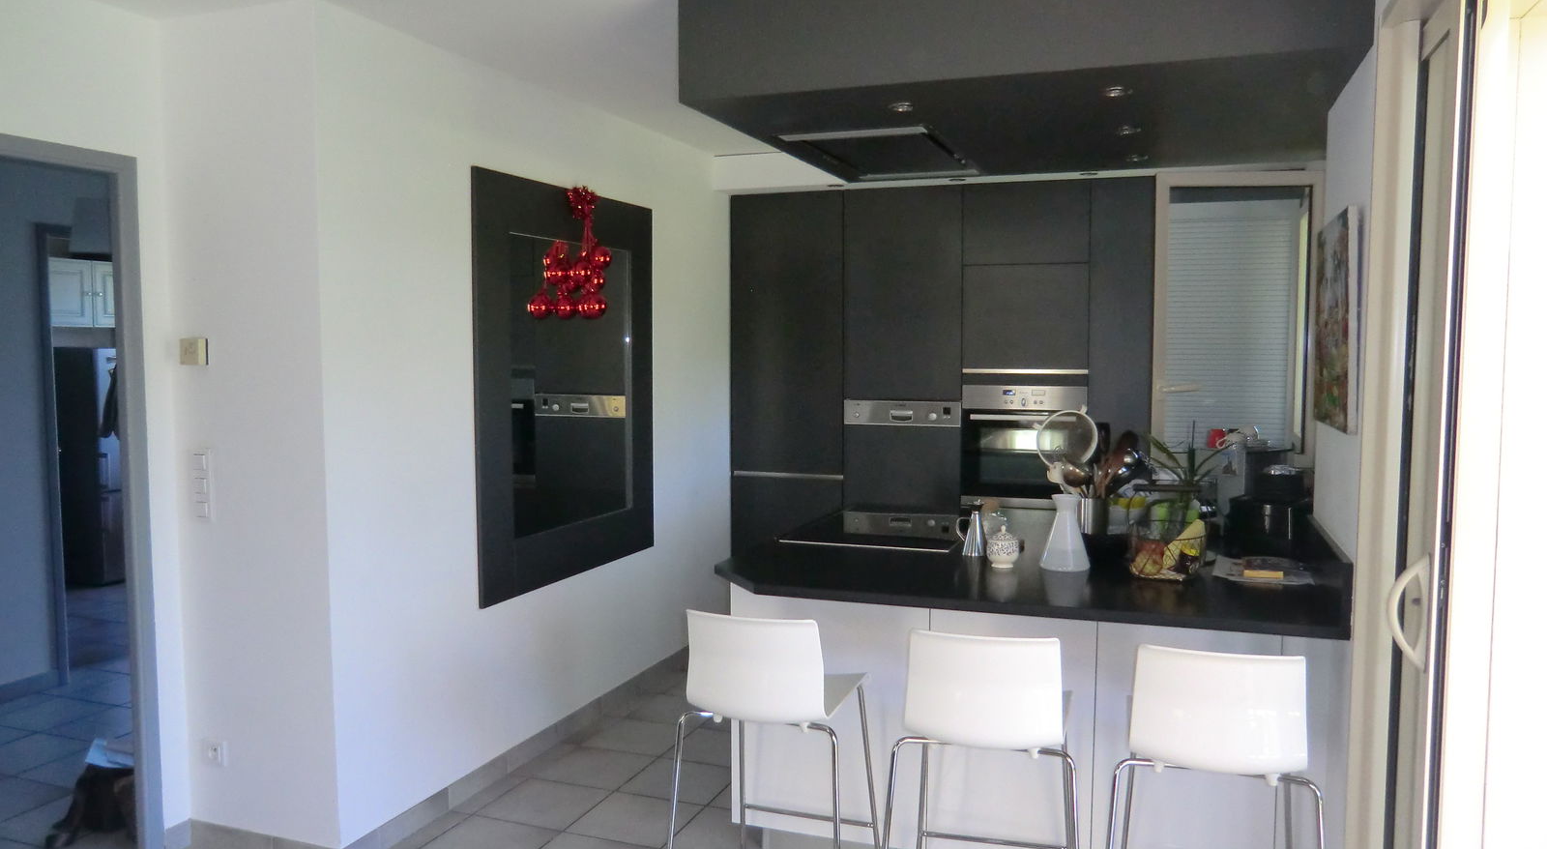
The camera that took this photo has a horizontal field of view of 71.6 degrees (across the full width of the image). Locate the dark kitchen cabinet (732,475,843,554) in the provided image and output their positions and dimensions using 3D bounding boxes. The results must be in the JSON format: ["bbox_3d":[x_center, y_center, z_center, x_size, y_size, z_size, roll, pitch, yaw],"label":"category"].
[{"bbox_3d":[0.166,0.636,5.819,0.611,0.810,0.584,2,4,21],"label":"dark kitchen cabinet"}]

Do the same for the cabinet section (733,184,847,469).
[{"bbox_3d":[0.173,-0.477,5.787,0.612,1.457,0.580,1,4,21],"label":"cabinet section"}]

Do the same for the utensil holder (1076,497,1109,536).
[{"bbox_3d":[0.950,0.302,3.207,0.112,0.160,0.112,1,4,21],"label":"utensil holder"}]

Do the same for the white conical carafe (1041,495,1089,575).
[{"bbox_3d":[0.813,0.298,2.982,0.136,0.200,0.136,2,4,21],"label":"white conical carafe"}]

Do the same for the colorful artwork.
[{"bbox_3d":[1.387,-0.253,2.653,0.022,0.508,0.616,2,4,21],"label":"colorful artwork"}]

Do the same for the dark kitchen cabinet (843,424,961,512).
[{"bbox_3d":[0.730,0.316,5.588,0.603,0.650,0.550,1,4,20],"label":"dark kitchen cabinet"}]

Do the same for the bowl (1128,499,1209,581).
[{"bbox_3d":[1.164,0.330,3.169,0.245,0.220,0.245,1,4,20],"label":"bowl"}]

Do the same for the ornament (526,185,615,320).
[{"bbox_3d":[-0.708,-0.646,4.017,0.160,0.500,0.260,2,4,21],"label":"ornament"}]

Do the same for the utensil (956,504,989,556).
[{"bbox_3d":[0.649,0.339,3.471,0.104,0.165,0.068,1,4,20],"label":"utensil"}]

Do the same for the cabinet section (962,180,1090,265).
[{"bbox_3d":[1.299,-0.971,5.320,0.598,0.386,0.580,1,4,21],"label":"cabinet section"}]

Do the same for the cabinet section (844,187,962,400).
[{"bbox_3d":[0.740,-0.657,5.557,0.602,1.054,0.580,1,4,21],"label":"cabinet section"}]

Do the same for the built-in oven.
[{"bbox_3d":[1.288,0.095,5.366,0.597,0.593,0.550,1,4,20],"label":"built-in oven"}]

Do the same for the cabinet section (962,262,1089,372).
[{"bbox_3d":[1.300,-0.523,5.351,0.598,0.513,0.580,1,4,21],"label":"cabinet section"}]

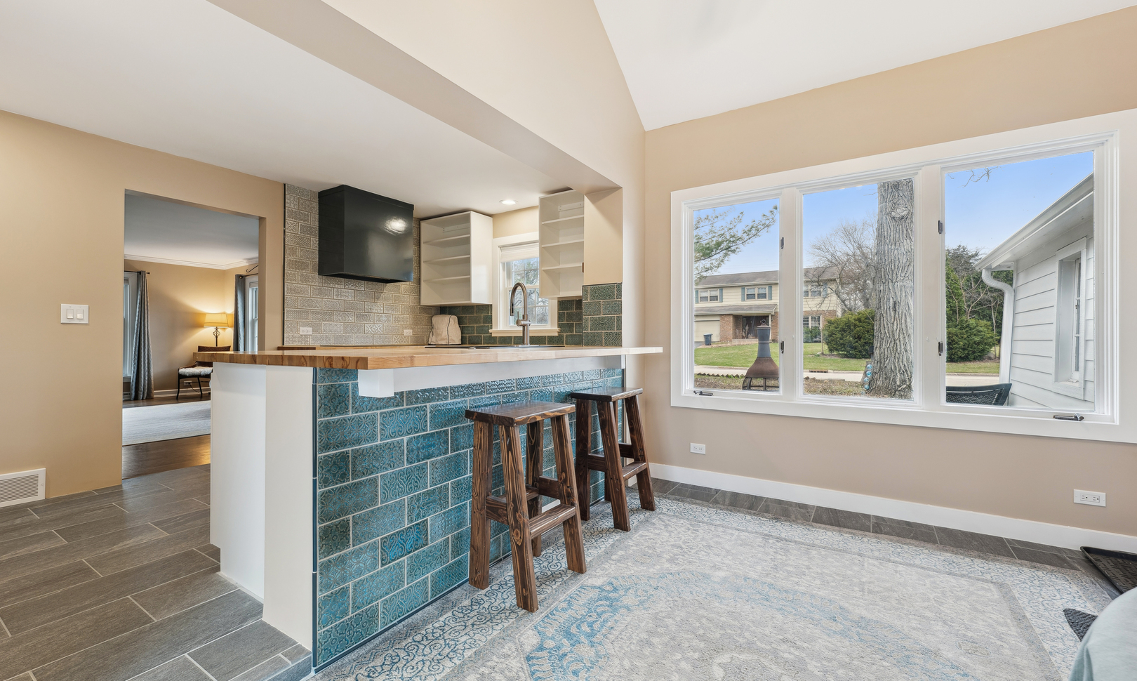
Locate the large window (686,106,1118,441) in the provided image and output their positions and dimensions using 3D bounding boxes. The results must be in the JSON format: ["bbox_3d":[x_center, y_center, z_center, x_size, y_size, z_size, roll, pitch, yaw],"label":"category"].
[{"bbox_3d":[1.854,-0.323,2.874,2.420,1.684,0.100,0,0,32],"label":"large window"}]

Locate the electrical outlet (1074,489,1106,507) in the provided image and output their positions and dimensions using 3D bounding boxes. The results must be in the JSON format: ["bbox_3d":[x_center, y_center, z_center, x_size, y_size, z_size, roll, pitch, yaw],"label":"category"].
[{"bbox_3d":[2.722,0.824,2.305,0.114,0.070,0.012,0,0,32],"label":"electrical outlet"}]

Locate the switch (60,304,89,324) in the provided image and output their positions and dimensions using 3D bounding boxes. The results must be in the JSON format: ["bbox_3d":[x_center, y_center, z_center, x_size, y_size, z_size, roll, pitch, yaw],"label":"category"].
[{"bbox_3d":[-3.366,-0.180,3.017,0.012,0.122,0.123,0,0,35],"label":"switch"}]

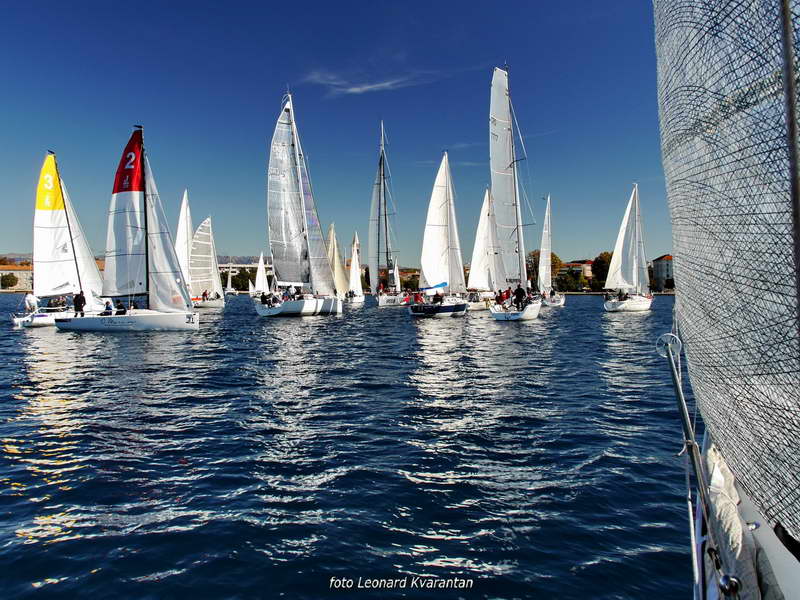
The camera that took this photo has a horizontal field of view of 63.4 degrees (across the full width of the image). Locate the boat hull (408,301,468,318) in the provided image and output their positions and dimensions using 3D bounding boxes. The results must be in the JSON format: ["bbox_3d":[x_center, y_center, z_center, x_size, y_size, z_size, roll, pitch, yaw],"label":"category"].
[{"bbox_3d":[3.820,0.476,52.017,3.100,1.400,9.500,1,1,28],"label":"boat hull"}]

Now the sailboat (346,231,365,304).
[{"bbox_3d":[-5.910,-4.684,91.931,2.620,10.300,7.200,0,1,14],"label":"sailboat"}]

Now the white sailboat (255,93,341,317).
[{"bbox_3d":[-7.362,-7.941,52.867,3.890,18.200,11.600,0,1,24],"label":"white sailboat"}]

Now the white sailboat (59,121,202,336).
[{"bbox_3d":[-13.667,-3.636,32.941,6.900,10.300,2.470,0,1,-2],"label":"white sailboat"}]

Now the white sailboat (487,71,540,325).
[{"bbox_3d":[8.682,-7.888,47.067,3.780,18.300,11.600,0,1,18],"label":"white sailboat"}]

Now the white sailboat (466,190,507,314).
[{"bbox_3d":[9.108,-5.028,63.421,3.150,12.000,8.800,1,1,30],"label":"white sailboat"}]

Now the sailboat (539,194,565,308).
[{"bbox_3d":[19.332,-6.239,80.902,3.460,13.800,10.000,0,1,15],"label":"sailboat"}]

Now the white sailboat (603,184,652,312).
[{"bbox_3d":[22.577,-5.051,61.920,3.260,12.100,9.000,1,1,45],"label":"white sailboat"}]

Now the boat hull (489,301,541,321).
[{"bbox_3d":[8.682,0.561,47.217,3.600,1.400,11.600,0,1,18],"label":"boat hull"}]

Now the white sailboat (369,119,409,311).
[{"bbox_3d":[-1.123,-11.141,83.815,4.510,23.500,15.500,0,1,14],"label":"white sailboat"}]

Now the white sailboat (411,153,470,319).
[{"bbox_3d":[3.820,-5.323,51.914,3.260,13.000,9.500,1,1,28],"label":"white sailboat"}]

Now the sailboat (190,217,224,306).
[{"bbox_3d":[-21.017,-4.229,71.936,2.620,10.100,7.200,0,1,20],"label":"sailboat"}]

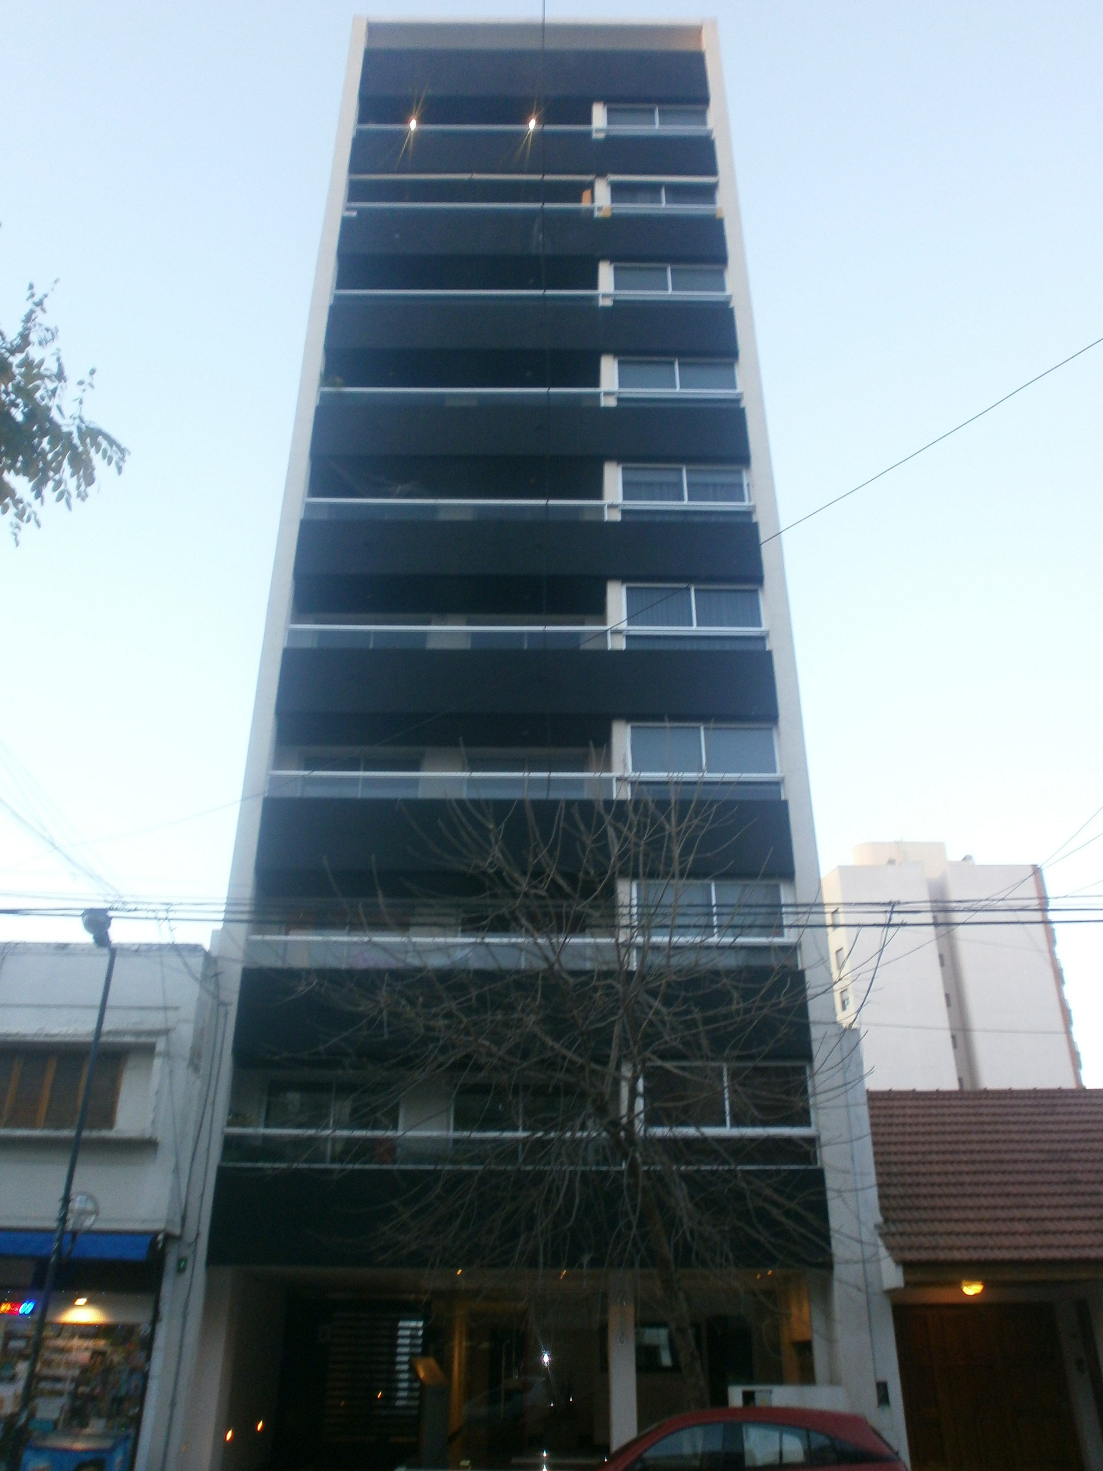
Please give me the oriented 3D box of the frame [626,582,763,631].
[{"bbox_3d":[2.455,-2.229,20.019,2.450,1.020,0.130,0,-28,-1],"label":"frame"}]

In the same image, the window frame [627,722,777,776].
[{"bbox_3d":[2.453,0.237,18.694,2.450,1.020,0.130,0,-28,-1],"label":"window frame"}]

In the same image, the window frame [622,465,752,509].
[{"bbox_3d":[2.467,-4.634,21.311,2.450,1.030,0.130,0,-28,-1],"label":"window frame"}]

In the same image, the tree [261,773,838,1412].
[{"bbox_3d":[0.010,4.347,12.423,6.500,7.400,5.600,0,-28,-1],"label":"tree"}]

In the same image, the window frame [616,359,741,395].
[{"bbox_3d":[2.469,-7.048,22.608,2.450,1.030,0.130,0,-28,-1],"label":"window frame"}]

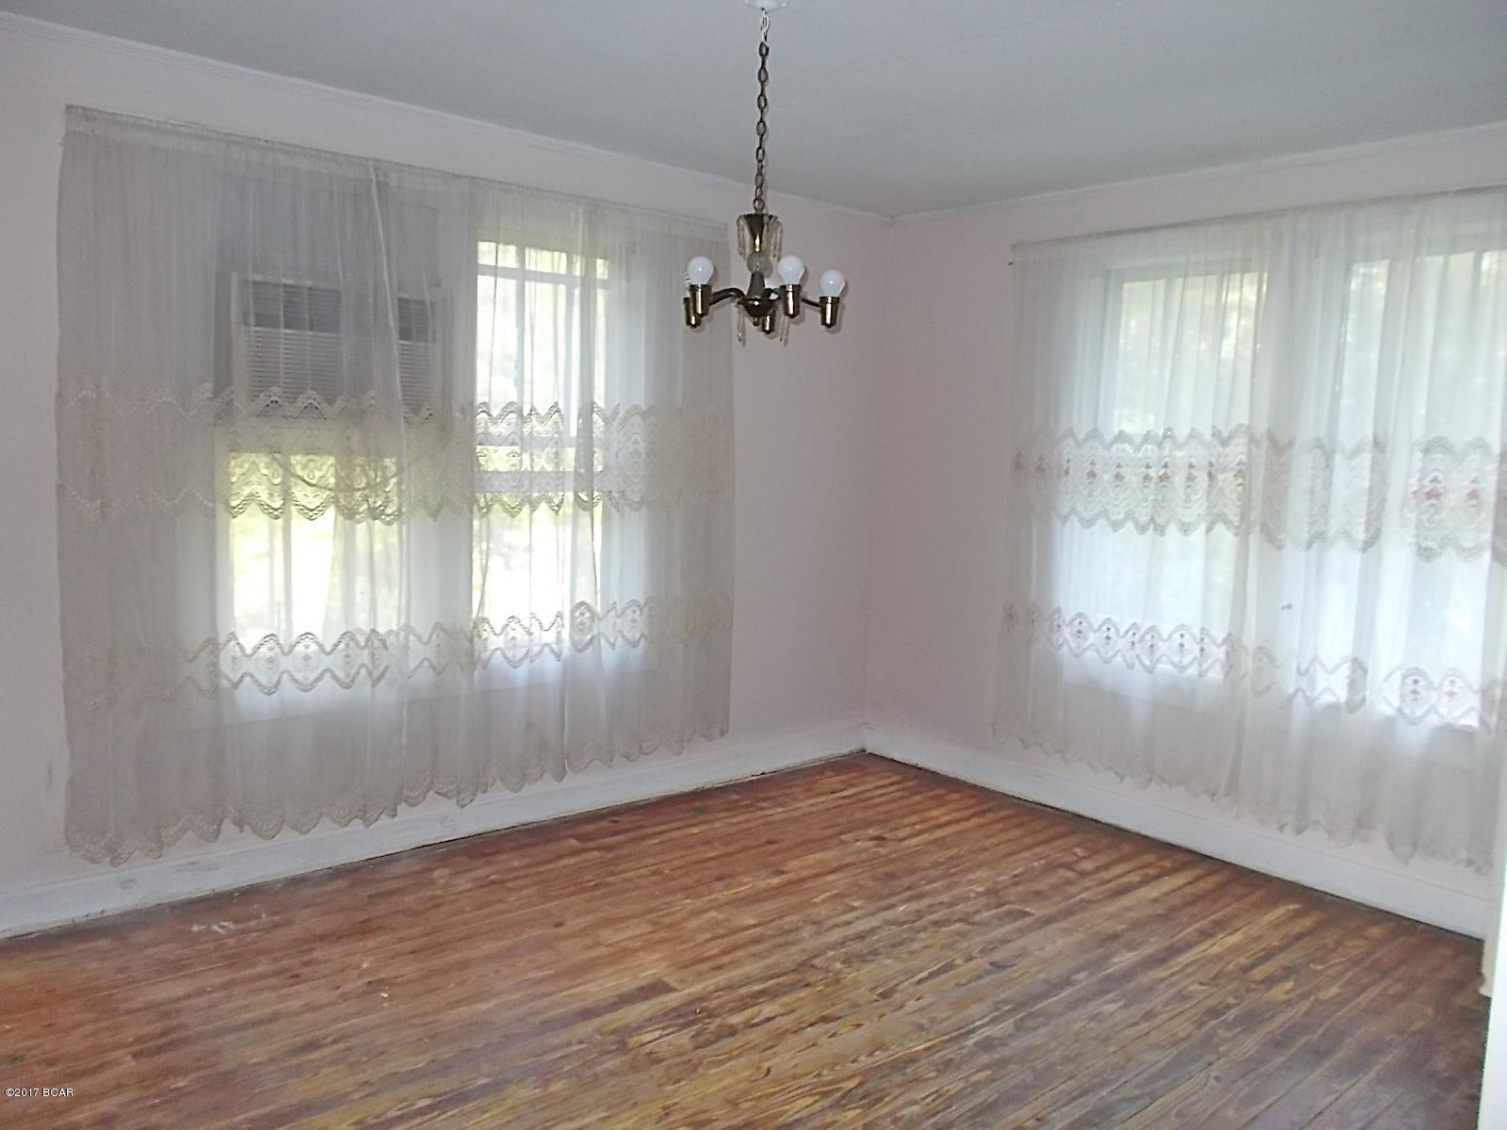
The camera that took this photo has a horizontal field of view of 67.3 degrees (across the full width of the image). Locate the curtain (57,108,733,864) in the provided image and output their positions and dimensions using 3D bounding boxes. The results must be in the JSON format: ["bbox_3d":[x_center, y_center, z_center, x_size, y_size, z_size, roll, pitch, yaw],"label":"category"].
[{"bbox_3d":[-1.003,-0.239,3.939,2.435,2.160,0.100,-3,8,-41],"label":"curtain"}]

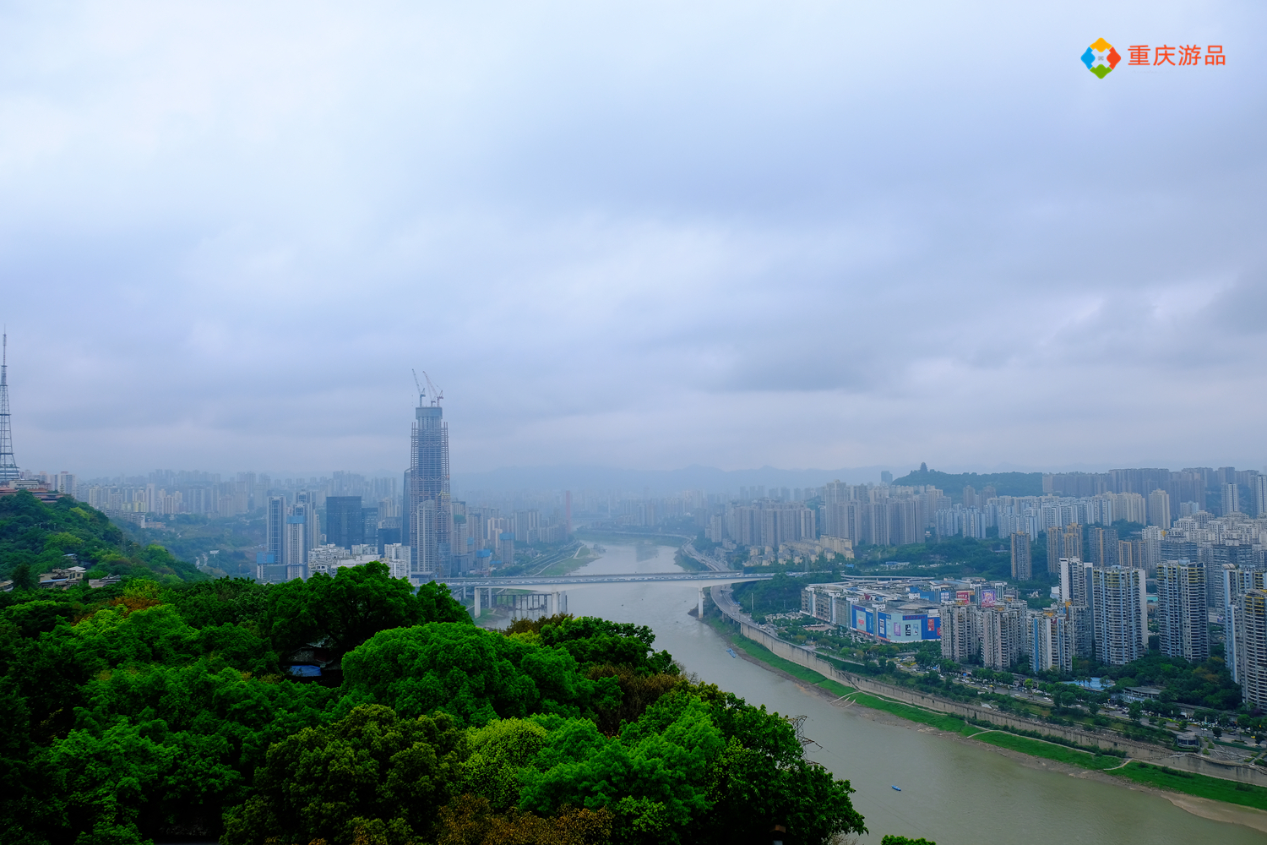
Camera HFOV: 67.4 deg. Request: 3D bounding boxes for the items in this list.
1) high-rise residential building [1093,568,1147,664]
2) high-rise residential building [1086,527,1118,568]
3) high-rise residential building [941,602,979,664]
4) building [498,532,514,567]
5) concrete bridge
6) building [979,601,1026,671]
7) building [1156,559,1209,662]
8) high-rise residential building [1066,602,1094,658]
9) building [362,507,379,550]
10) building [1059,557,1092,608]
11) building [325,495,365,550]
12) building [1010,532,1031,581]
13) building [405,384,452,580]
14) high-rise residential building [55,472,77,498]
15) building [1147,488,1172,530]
[{"bbox_3d":[481.310,191.040,940.000,46.000,96.000,27.000,-2,-4,25],"label":"high-rise residential building"},{"bbox_3d":[798.330,219.650,1615.000,28.000,81.200,33.000,0,-3,-21],"label":"high-rise residential building"},{"bbox_3d":[348.070,225.100,1014.000,28.000,64.500,28.000,1,-4,-28],"label":"high-rise residential building"},{"bbox_3d":[-301.360,303.850,2260.000,28.000,83.500,26.000,1,-4,-30],"label":"building"},{"bbox_3d":[-35.450,303.630,1660.000,595.000,70.000,42.000,-1,-3,3],"label":"concrete bridge"},{"bbox_3d":[379.380,220.510,975.000,33.000,67.000,34.000,2,-5,-42],"label":"building"},{"bbox_3d":[538.380,185.530,932.000,43.000,99.000,30.000,-2,-4,22],"label":"building"},{"bbox_3d":[462.460,217.630,992.000,26.000,60.100,26.000,1,-4,-28],"label":"high-rise residential building"},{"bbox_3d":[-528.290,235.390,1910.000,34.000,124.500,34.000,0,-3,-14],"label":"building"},{"bbox_3d":[492.680,198.480,1058.000,29.000,93.000,25.000,-2,-4,14],"label":"building"},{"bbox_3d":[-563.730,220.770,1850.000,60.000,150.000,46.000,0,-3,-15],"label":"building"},{"bbox_3d":[648.490,224.540,1590.000,29.000,82.000,25.000,-2,-4,12],"label":"building"},{"bbox_3d":[-421.000,121.000,1965.000,78.000,395.000,72.000,0,-4,-12],"label":"building"},{"bbox_3d":[-1463.770,174.910,2450.000,42.000,88.000,28.000,1,-4,-27],"label":"high-rise residential building"},{"bbox_3d":[1134.020,191.220,2050.000,28.000,90.500,31.000,1,-4,-30],"label":"building"}]

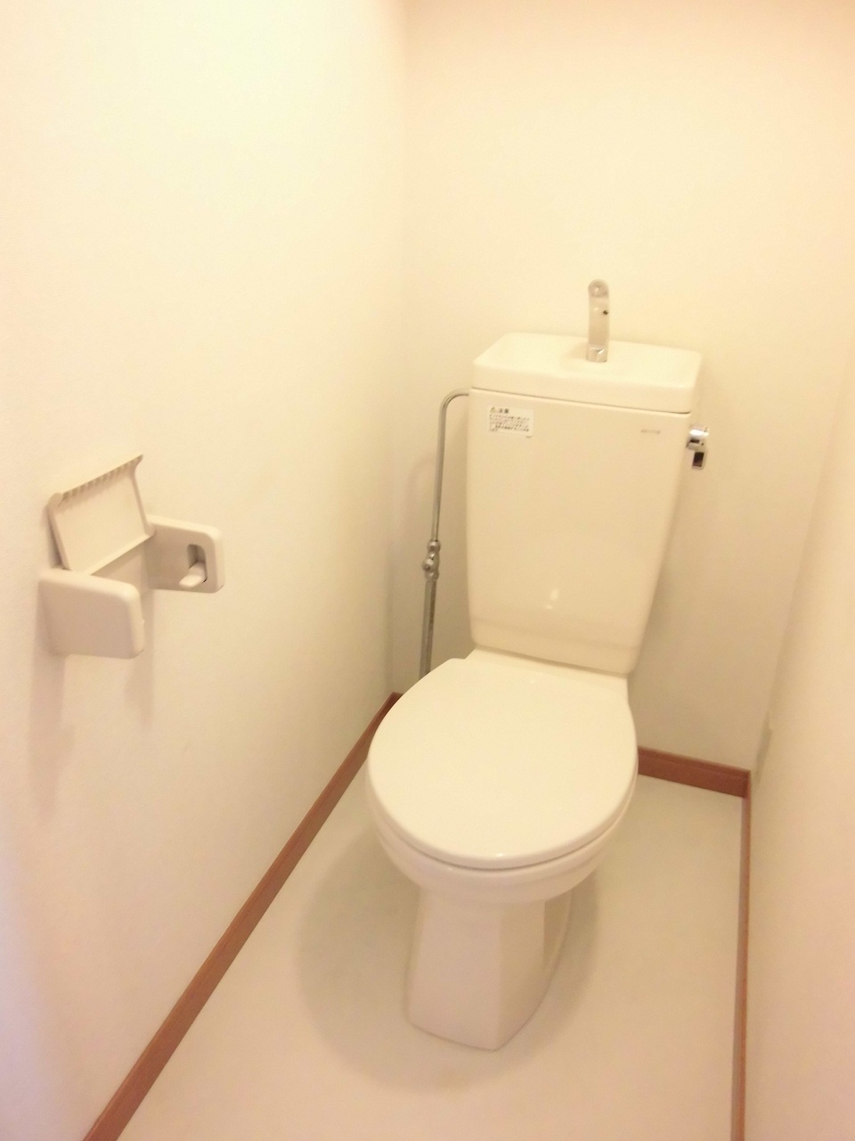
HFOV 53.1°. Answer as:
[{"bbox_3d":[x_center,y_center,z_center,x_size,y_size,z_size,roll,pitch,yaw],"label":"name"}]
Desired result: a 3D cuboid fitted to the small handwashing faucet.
[{"bbox_3d":[0.272,-0.391,1.351,0.032,0.124,0.070,10,27,17],"label":"small handwashing faucet"}]

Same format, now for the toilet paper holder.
[{"bbox_3d":[-0.303,-0.024,0.888,0.090,0.170,0.179,10,27,17],"label":"toilet paper holder"}]

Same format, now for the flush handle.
[{"bbox_3d":[0.419,-0.191,1.331,0.039,0.065,0.047,10,27,17],"label":"flush handle"}]

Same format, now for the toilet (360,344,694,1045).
[{"bbox_3d":[0.157,0.160,1.342,0.375,0.889,0.758,11,28,18],"label":"toilet"}]

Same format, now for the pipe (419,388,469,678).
[{"bbox_3d":[0.034,0.049,1.650,0.108,0.811,0.038,10,27,17],"label":"pipe"}]

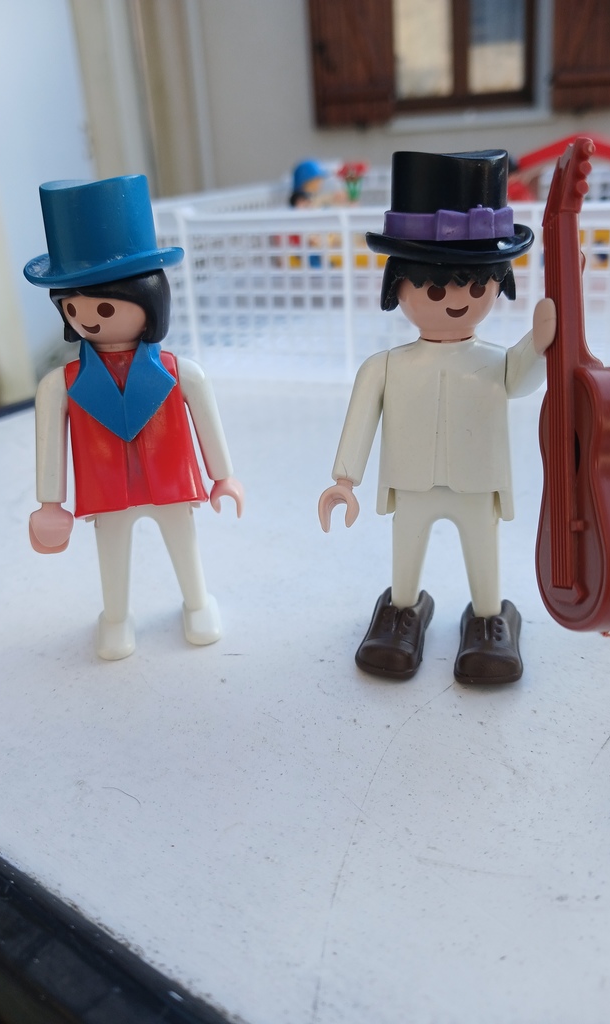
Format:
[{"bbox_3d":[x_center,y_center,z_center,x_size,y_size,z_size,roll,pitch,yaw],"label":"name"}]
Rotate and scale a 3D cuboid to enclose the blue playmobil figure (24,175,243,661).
[{"bbox_3d":[-0.033,-0.016,0.151,0.042,0.086,0.028,-8,22,-10],"label":"blue playmobil figure"}]

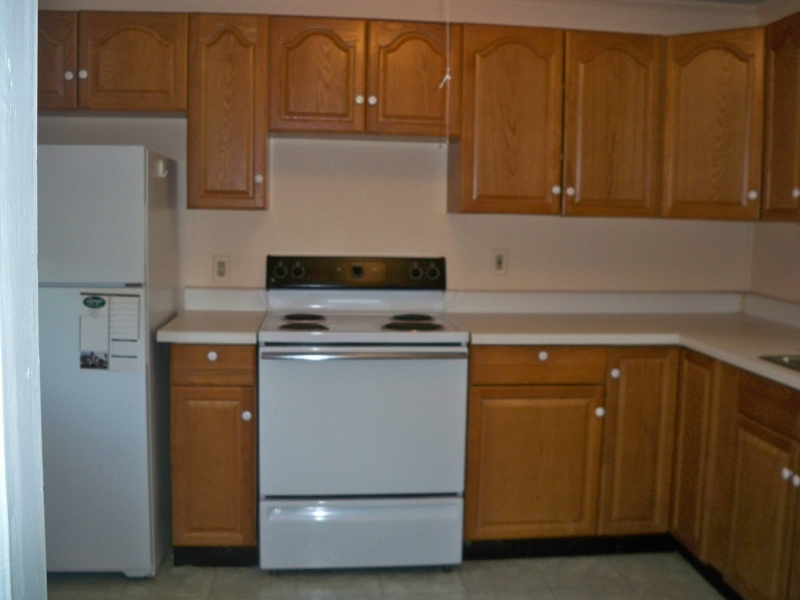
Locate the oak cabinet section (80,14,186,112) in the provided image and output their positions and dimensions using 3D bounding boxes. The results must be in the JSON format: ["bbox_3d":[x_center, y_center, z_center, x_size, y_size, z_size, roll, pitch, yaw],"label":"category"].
[{"bbox_3d":[-1.029,-0.923,3.224,0.409,0.372,0.323,0,6,-6],"label":"oak cabinet section"}]

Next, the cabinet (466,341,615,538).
[{"bbox_3d":[0.489,0.509,3.411,0.529,0.766,0.620,0,7,-6],"label":"cabinet"}]

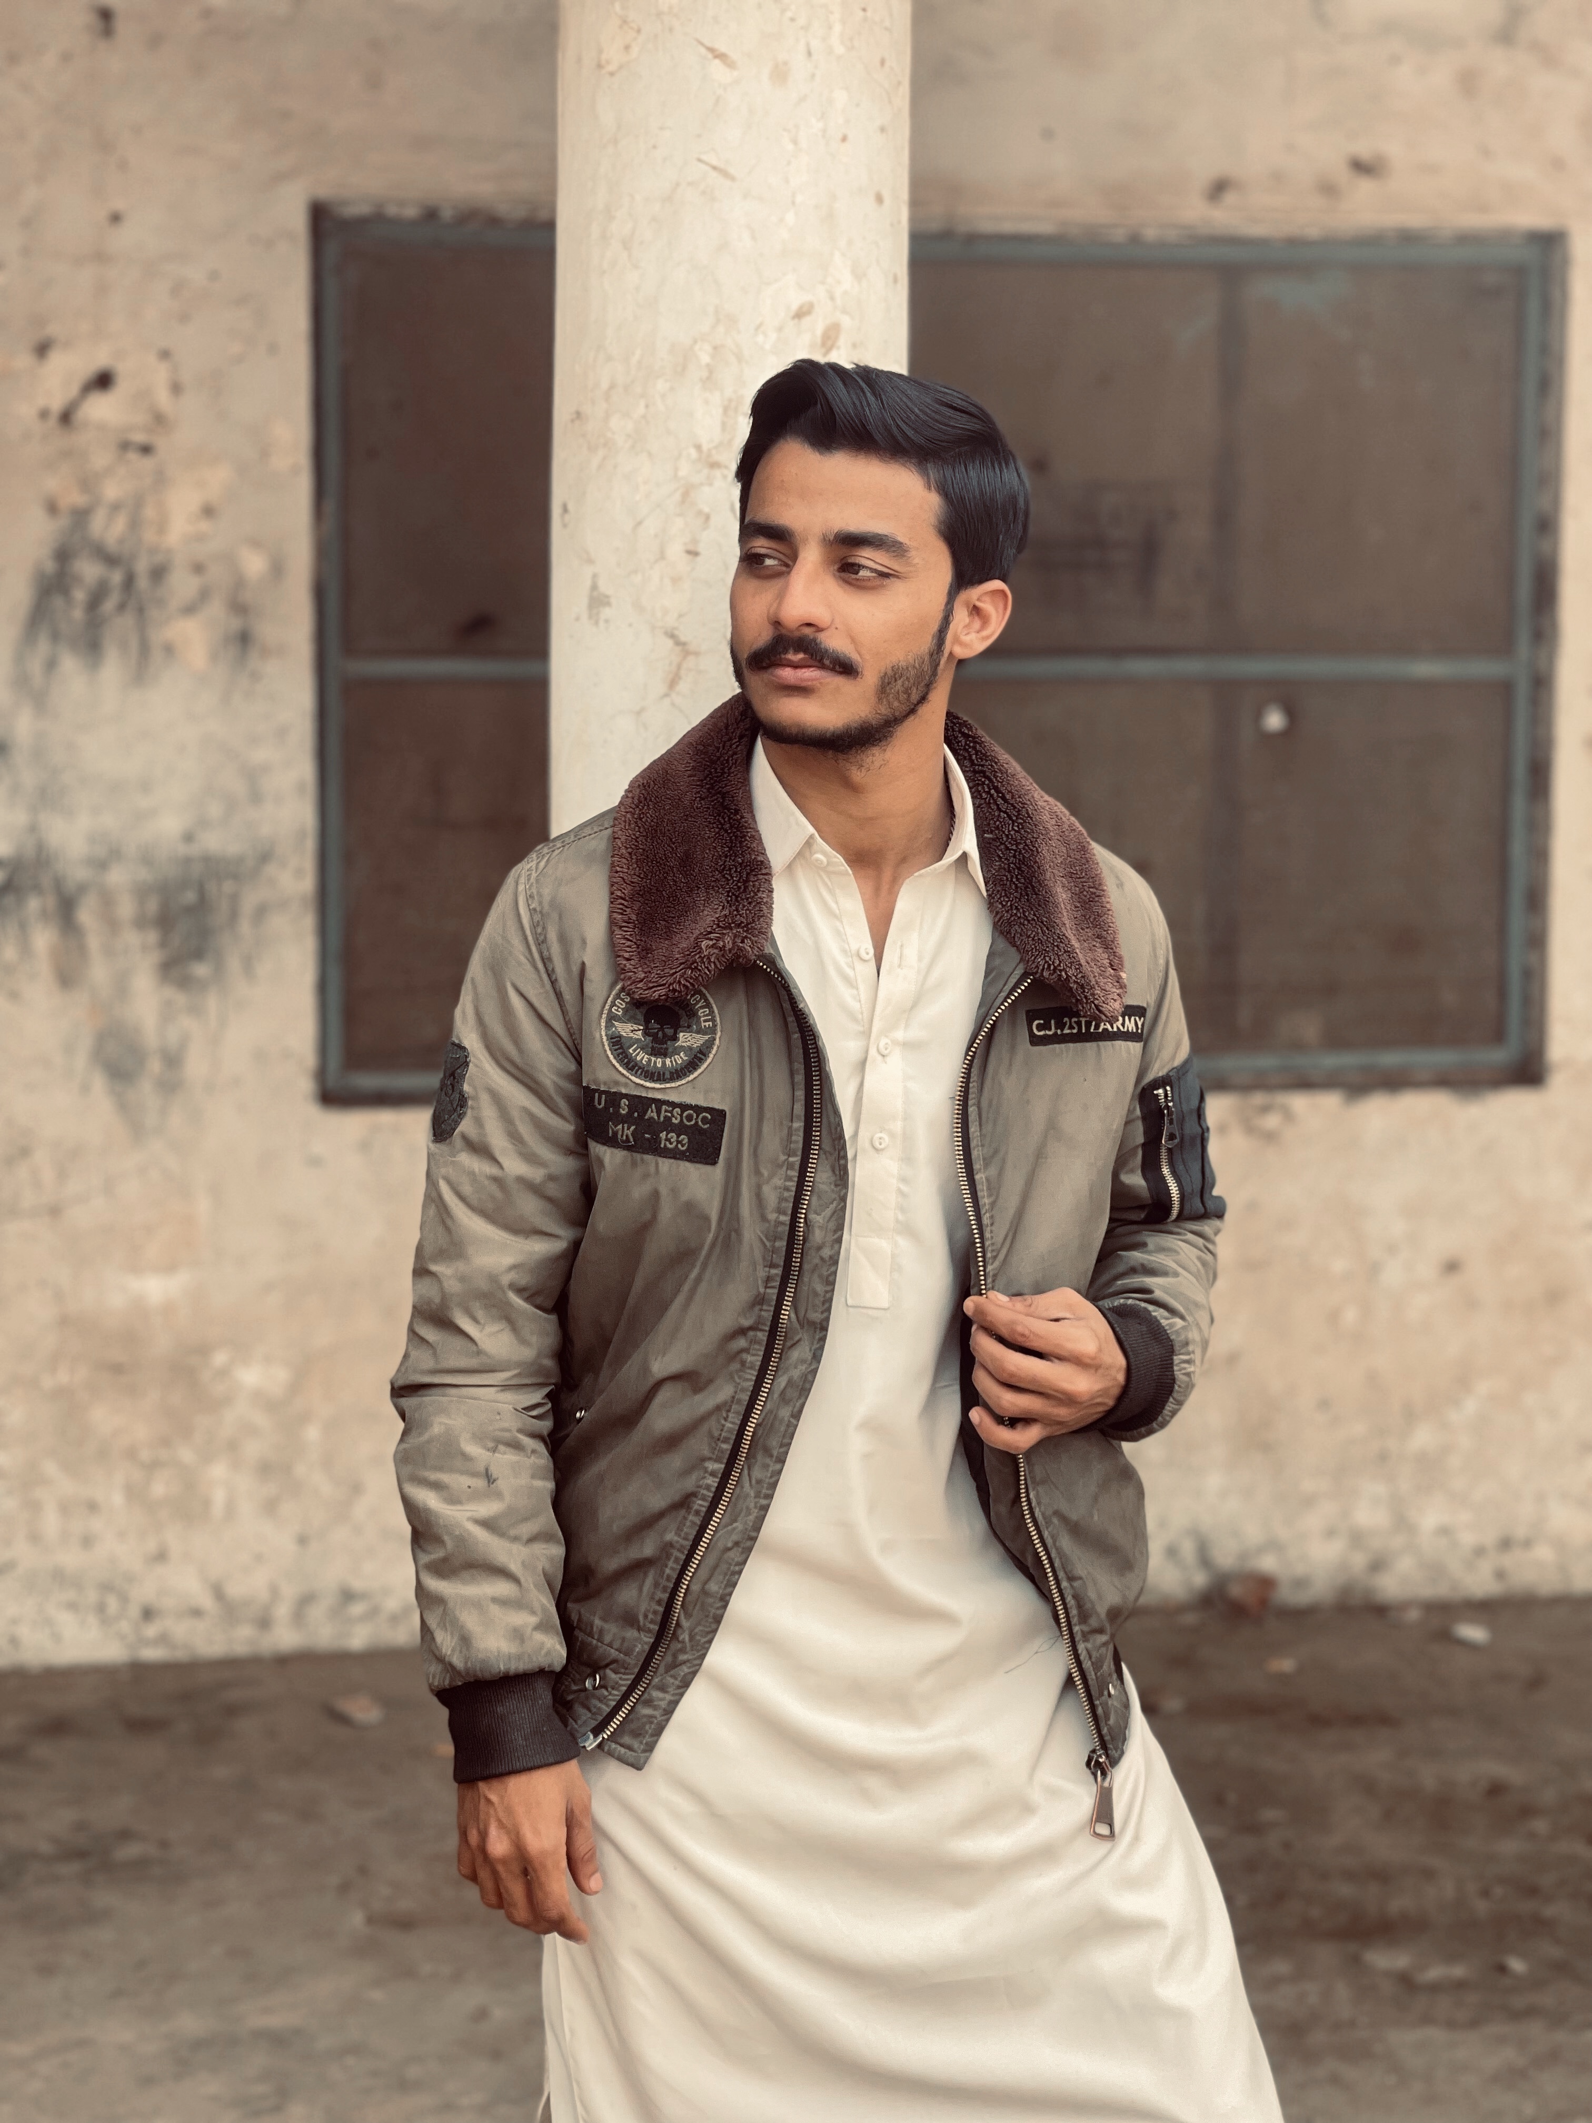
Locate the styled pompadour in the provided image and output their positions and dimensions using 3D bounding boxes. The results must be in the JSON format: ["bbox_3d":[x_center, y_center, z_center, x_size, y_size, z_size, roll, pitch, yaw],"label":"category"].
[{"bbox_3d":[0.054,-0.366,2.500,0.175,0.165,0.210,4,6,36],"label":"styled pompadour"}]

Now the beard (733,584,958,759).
[{"bbox_3d":[0.021,-0.243,2.455,0.135,0.110,0.105,4,6,36],"label":"beard"}]

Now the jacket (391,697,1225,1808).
[{"bbox_3d":[0.005,0.117,2.550,0.520,0.700,0.320,-1,5,-10],"label":"jacket"}]

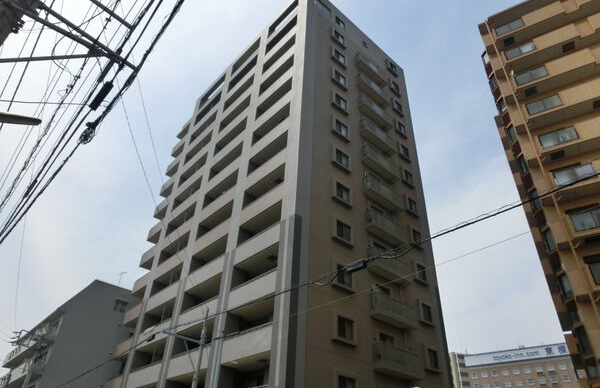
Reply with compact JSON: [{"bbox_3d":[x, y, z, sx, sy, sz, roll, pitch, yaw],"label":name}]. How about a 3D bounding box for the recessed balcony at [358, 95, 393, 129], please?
[{"bbox_3d":[6.439,-6.886,35.207,3.675,1.311,0.656,30,-44,-31],"label":"recessed balcony"}]

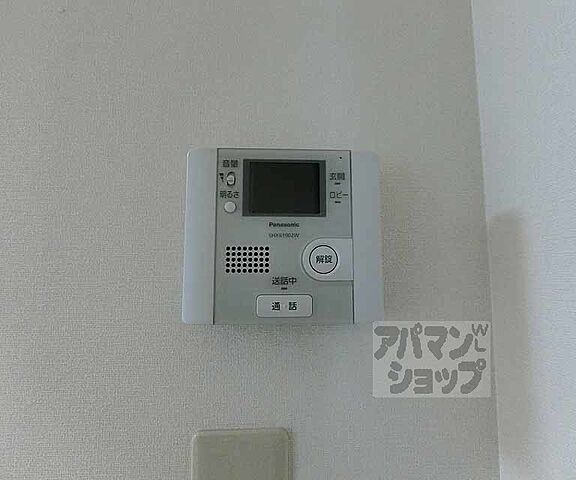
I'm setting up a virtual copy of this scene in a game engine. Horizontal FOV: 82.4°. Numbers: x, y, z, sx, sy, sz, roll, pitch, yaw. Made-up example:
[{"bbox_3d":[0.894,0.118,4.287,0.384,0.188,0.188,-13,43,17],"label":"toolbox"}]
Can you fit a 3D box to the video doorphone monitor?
[{"bbox_3d":[-0.003,-0.003,0.259,0.148,0.131,0.026,0,-6,-3],"label":"video doorphone monitor"}]

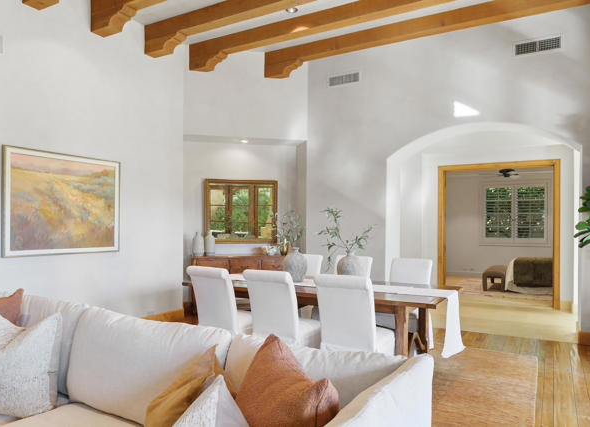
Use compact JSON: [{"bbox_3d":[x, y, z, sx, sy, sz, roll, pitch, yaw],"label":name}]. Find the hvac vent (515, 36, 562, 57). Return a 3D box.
[{"bbox_3d":[3.095,-2.134,5.669,0.535,0.160,0.040,0,-1,30],"label":"hvac vent"}]

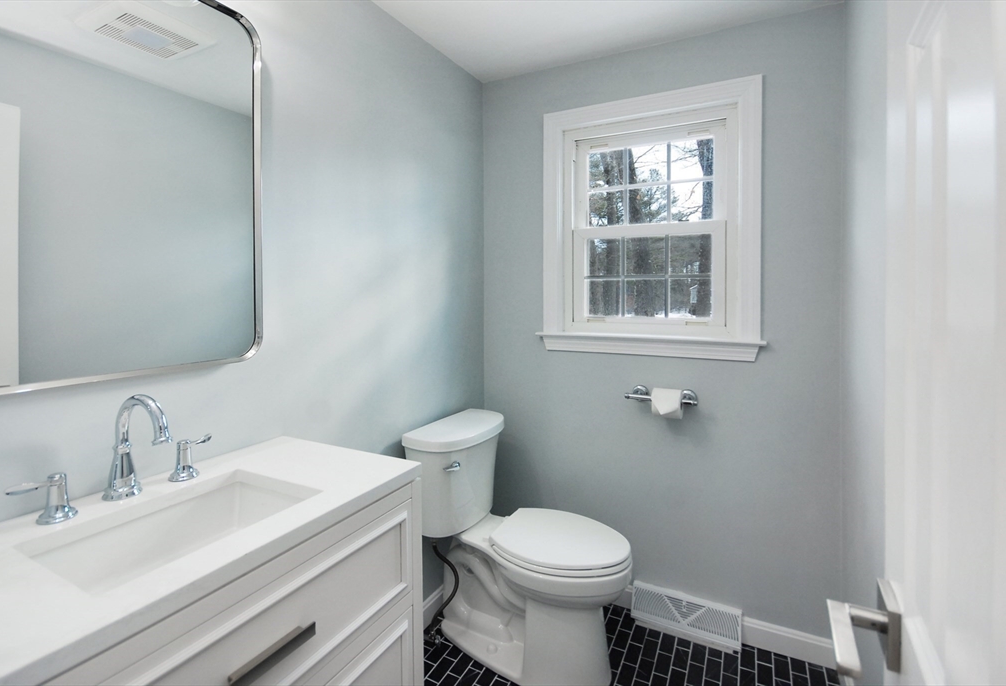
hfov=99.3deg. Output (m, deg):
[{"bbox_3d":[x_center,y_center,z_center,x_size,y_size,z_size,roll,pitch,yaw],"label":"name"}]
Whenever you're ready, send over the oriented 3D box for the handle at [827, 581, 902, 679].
[{"bbox_3d":[0.394,0.318,0.465,0.061,0.065,0.136,2,4,30],"label":"handle"}]

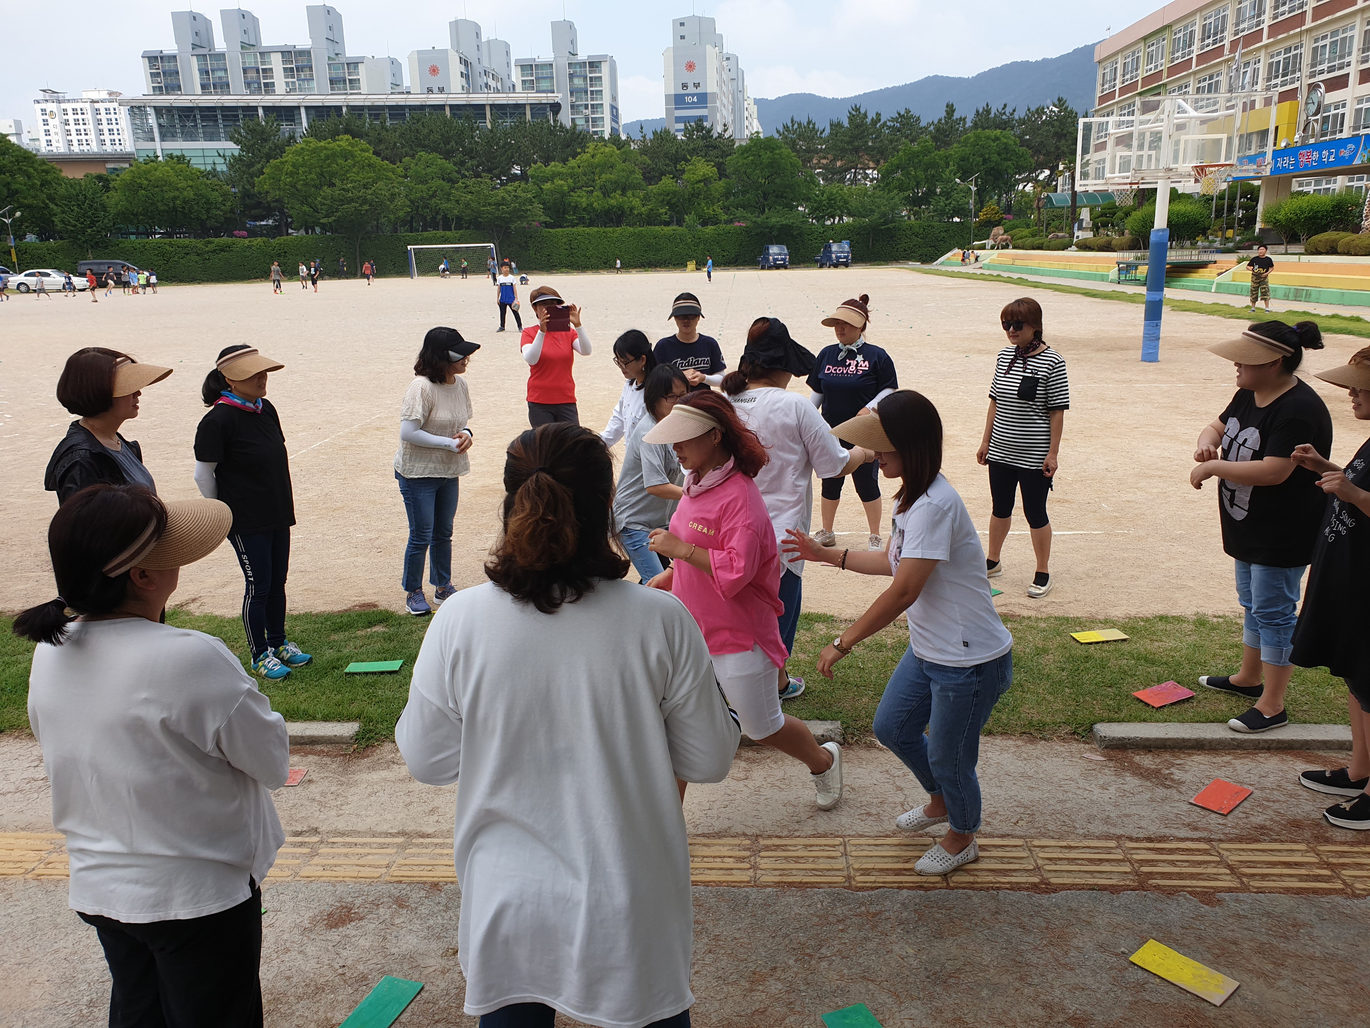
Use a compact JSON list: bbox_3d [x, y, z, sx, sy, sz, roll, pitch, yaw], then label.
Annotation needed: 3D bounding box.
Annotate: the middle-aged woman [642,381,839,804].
[{"bbox_3d":[0.190,0.350,3.393,0.680,1.496,0.480,-9,16,-26],"label":"middle-aged woman"}]

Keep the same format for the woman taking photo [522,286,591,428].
[{"bbox_3d":[-0.925,-0.791,7.428,0.500,1.675,0.450,-4,15,-10],"label":"woman taking photo"}]

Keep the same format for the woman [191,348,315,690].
[{"bbox_3d":[-2.030,-0.005,4.834,0.460,1.554,0.440,4,15,21],"label":"woman"}]

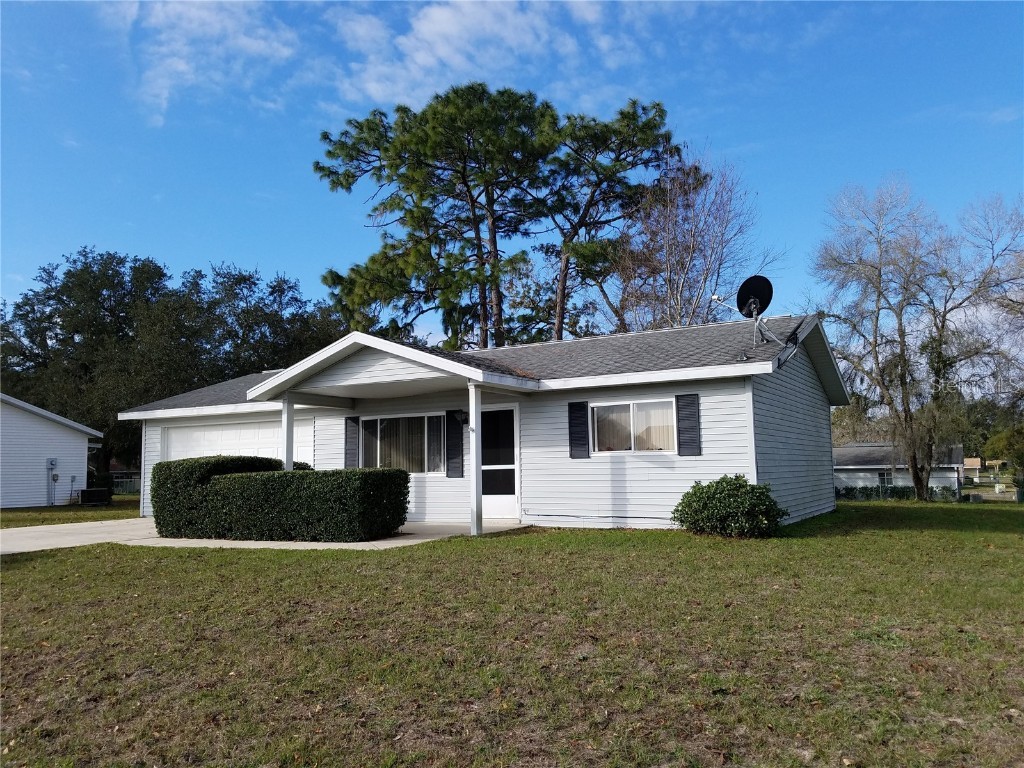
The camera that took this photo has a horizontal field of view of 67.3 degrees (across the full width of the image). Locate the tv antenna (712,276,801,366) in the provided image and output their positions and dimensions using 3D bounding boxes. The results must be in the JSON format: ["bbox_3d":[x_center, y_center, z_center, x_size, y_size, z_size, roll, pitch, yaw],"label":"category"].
[{"bbox_3d":[3.950,-1.190,12.780,0.850,1.220,1.000,4,-8,-38],"label":"tv antenna"}]

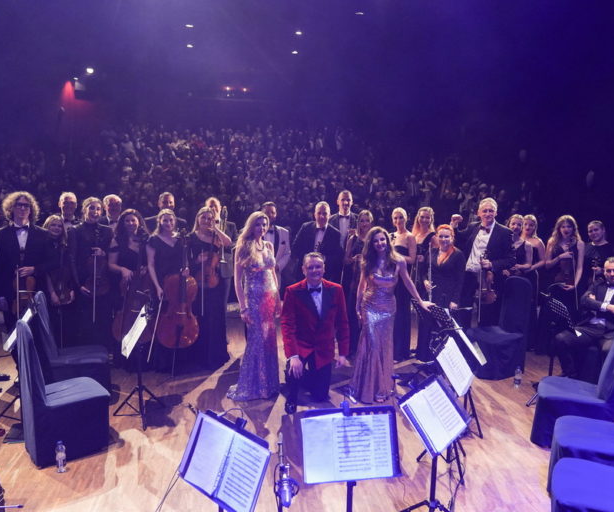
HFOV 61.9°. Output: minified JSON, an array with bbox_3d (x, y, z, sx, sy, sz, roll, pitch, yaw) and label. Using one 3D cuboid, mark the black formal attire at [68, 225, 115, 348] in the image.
[{"bbox_3d":[-2.188,0.432,5.258,0.460,1.490,0.340,-2,10,-19],"label":"black formal attire"}]

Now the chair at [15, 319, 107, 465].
[{"bbox_3d":[-1.787,0.956,3.761,0.560,0.960,0.440,-5,9,-37],"label":"chair"}]

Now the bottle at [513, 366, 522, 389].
[{"bbox_3d":[1.973,1.136,4.798,0.065,0.208,0.065,0,7,0],"label":"bottle"}]

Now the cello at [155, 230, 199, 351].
[{"bbox_3d":[-1.249,0.335,4.995,0.430,1.210,0.240,5,1,-21],"label":"cello"}]

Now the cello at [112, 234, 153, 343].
[{"bbox_3d":[-1.663,0.379,4.984,0.430,1.210,0.270,4,-7,-15],"label":"cello"}]

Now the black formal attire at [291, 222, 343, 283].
[{"bbox_3d":[0.136,0.373,5.583,0.540,1.476,0.330,0,7,0],"label":"black formal attire"}]

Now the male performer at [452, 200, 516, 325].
[{"bbox_3d":[1.876,0.295,5.501,0.680,1.830,0.460,4,10,17],"label":"male performer"}]

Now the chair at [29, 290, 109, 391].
[{"bbox_3d":[-2.000,0.803,4.456,0.540,0.950,0.450,-1,7,-11],"label":"chair"}]

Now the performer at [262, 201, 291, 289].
[{"bbox_3d":[-0.360,0.302,5.374,0.480,1.728,0.320,0,7,-3],"label":"performer"}]

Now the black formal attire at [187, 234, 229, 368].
[{"bbox_3d":[-1.035,0.468,5.446,0.460,1.400,0.380,0,10,-9],"label":"black formal attire"}]

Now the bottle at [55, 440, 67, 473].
[{"bbox_3d":[-1.695,1.371,3.522,0.068,0.222,0.068,1,9,0],"label":"bottle"}]

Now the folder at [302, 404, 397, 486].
[{"bbox_3d":[0.203,0.976,2.650,0.470,0.340,0.050,0,-14,-10],"label":"folder"}]

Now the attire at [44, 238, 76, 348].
[{"bbox_3d":[-2.566,0.495,5.291,0.420,1.340,0.320,-2,10,-19],"label":"attire"}]

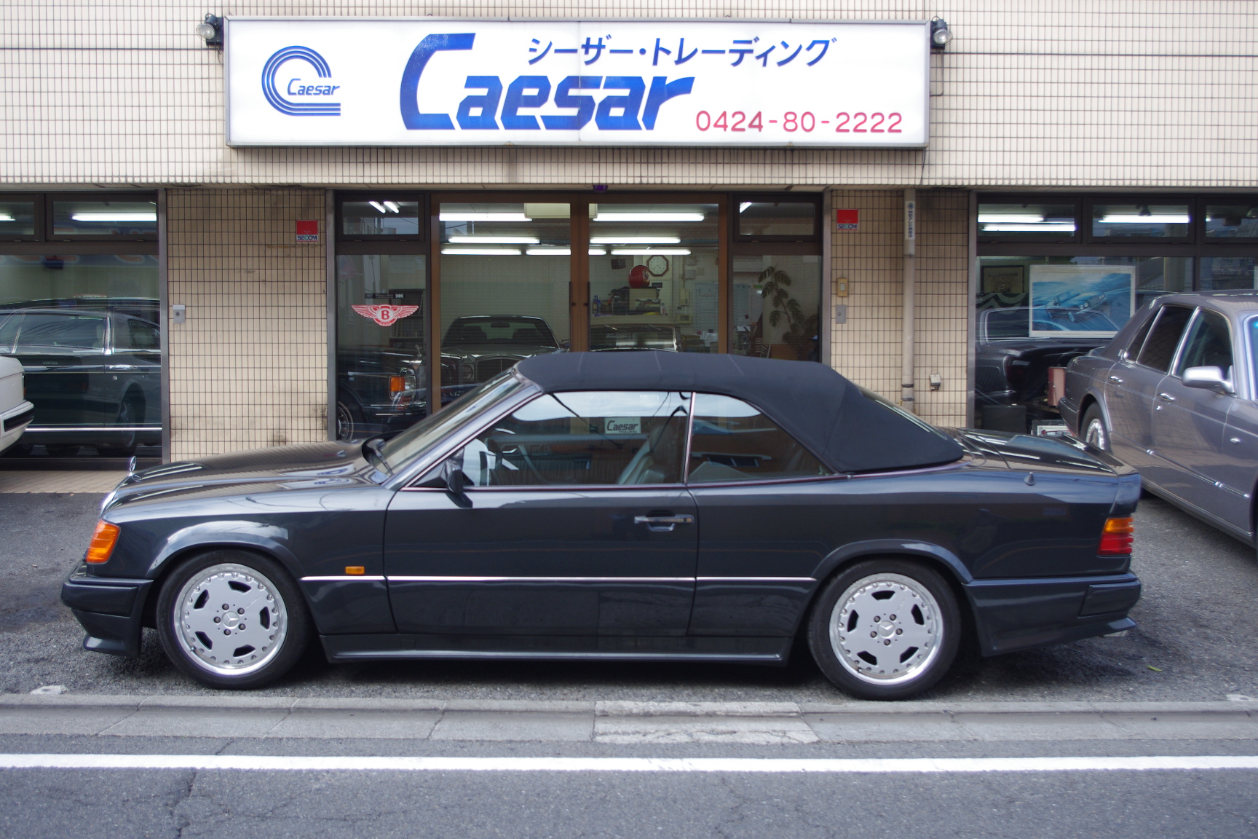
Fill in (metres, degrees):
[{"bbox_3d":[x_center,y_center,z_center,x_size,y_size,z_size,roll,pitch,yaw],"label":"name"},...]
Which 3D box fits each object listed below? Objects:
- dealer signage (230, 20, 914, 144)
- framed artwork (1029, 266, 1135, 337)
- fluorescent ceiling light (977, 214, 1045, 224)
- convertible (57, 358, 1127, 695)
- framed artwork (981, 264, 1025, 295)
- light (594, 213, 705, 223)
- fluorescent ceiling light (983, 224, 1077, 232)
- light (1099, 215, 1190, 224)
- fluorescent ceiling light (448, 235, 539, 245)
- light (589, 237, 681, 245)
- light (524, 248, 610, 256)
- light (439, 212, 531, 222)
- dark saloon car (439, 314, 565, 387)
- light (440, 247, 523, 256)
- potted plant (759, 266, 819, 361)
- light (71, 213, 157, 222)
[{"bbox_3d":[-0.352,-2.397,10.477,4.990,0.905,0.190,0,3,-2],"label":"dealer signage"},{"bbox_3d":[3.891,-1.017,12.600,0.910,0.635,0.030,0,3,0],"label":"framed artwork"},{"bbox_3d":[3.847,-2.165,15.749,1.210,0.100,0.140,0,3,-2],"label":"fluorescent ceiling light"},{"bbox_3d":[-0.170,0.391,6.898,4.680,1.385,1.790,0,3,-1],"label":"convertible"},{"bbox_3d":[5.784,-2.149,22.628,0.660,0.460,0.030,0,3,-2],"label":"framed artwork"},{"bbox_3d":[0.216,-2.156,15.648,1.210,0.100,0.140,0,3,-2],"label":"light"},{"bbox_3d":[4.749,-2.250,17.250,1.230,0.100,0.200,0,3,0],"label":"fluorescent ceiling light"},{"bbox_3d":[5.685,-2.161,15.850,1.230,0.100,0.200,0,3,0],"label":"light"},{"bbox_3d":[-1.746,-2.328,19.040,1.210,0.100,0.140,0,3,-2],"label":"fluorescent ceiling light"},{"bbox_3d":[0.089,-2.333,19.101,1.210,0.100,0.140,0,3,-2],"label":"light"},{"bbox_3d":[-0.914,-2.453,21.486,1.210,0.100,0.140,0,3,-2],"label":"light"},{"bbox_3d":[-1.645,-2.194,15.900,1.230,0.100,0.200,0,3,0],"label":"light"},{"bbox_3d":[-1.685,-0.640,19.594,1.920,1.480,5.250,0,3,-5],"label":"dark saloon car"},{"bbox_3d":[-2.213,-2.539,22.100,1.230,0.100,0.200,0,3,0],"label":"light"},{"bbox_3d":[1.535,-0.510,13.600,0.750,1.780,0.720,0,3,0],"label":"potted plant"},{"bbox_3d":[-5.442,-2.189,15.900,1.230,0.100,0.200,0,3,0],"label":"light"}]

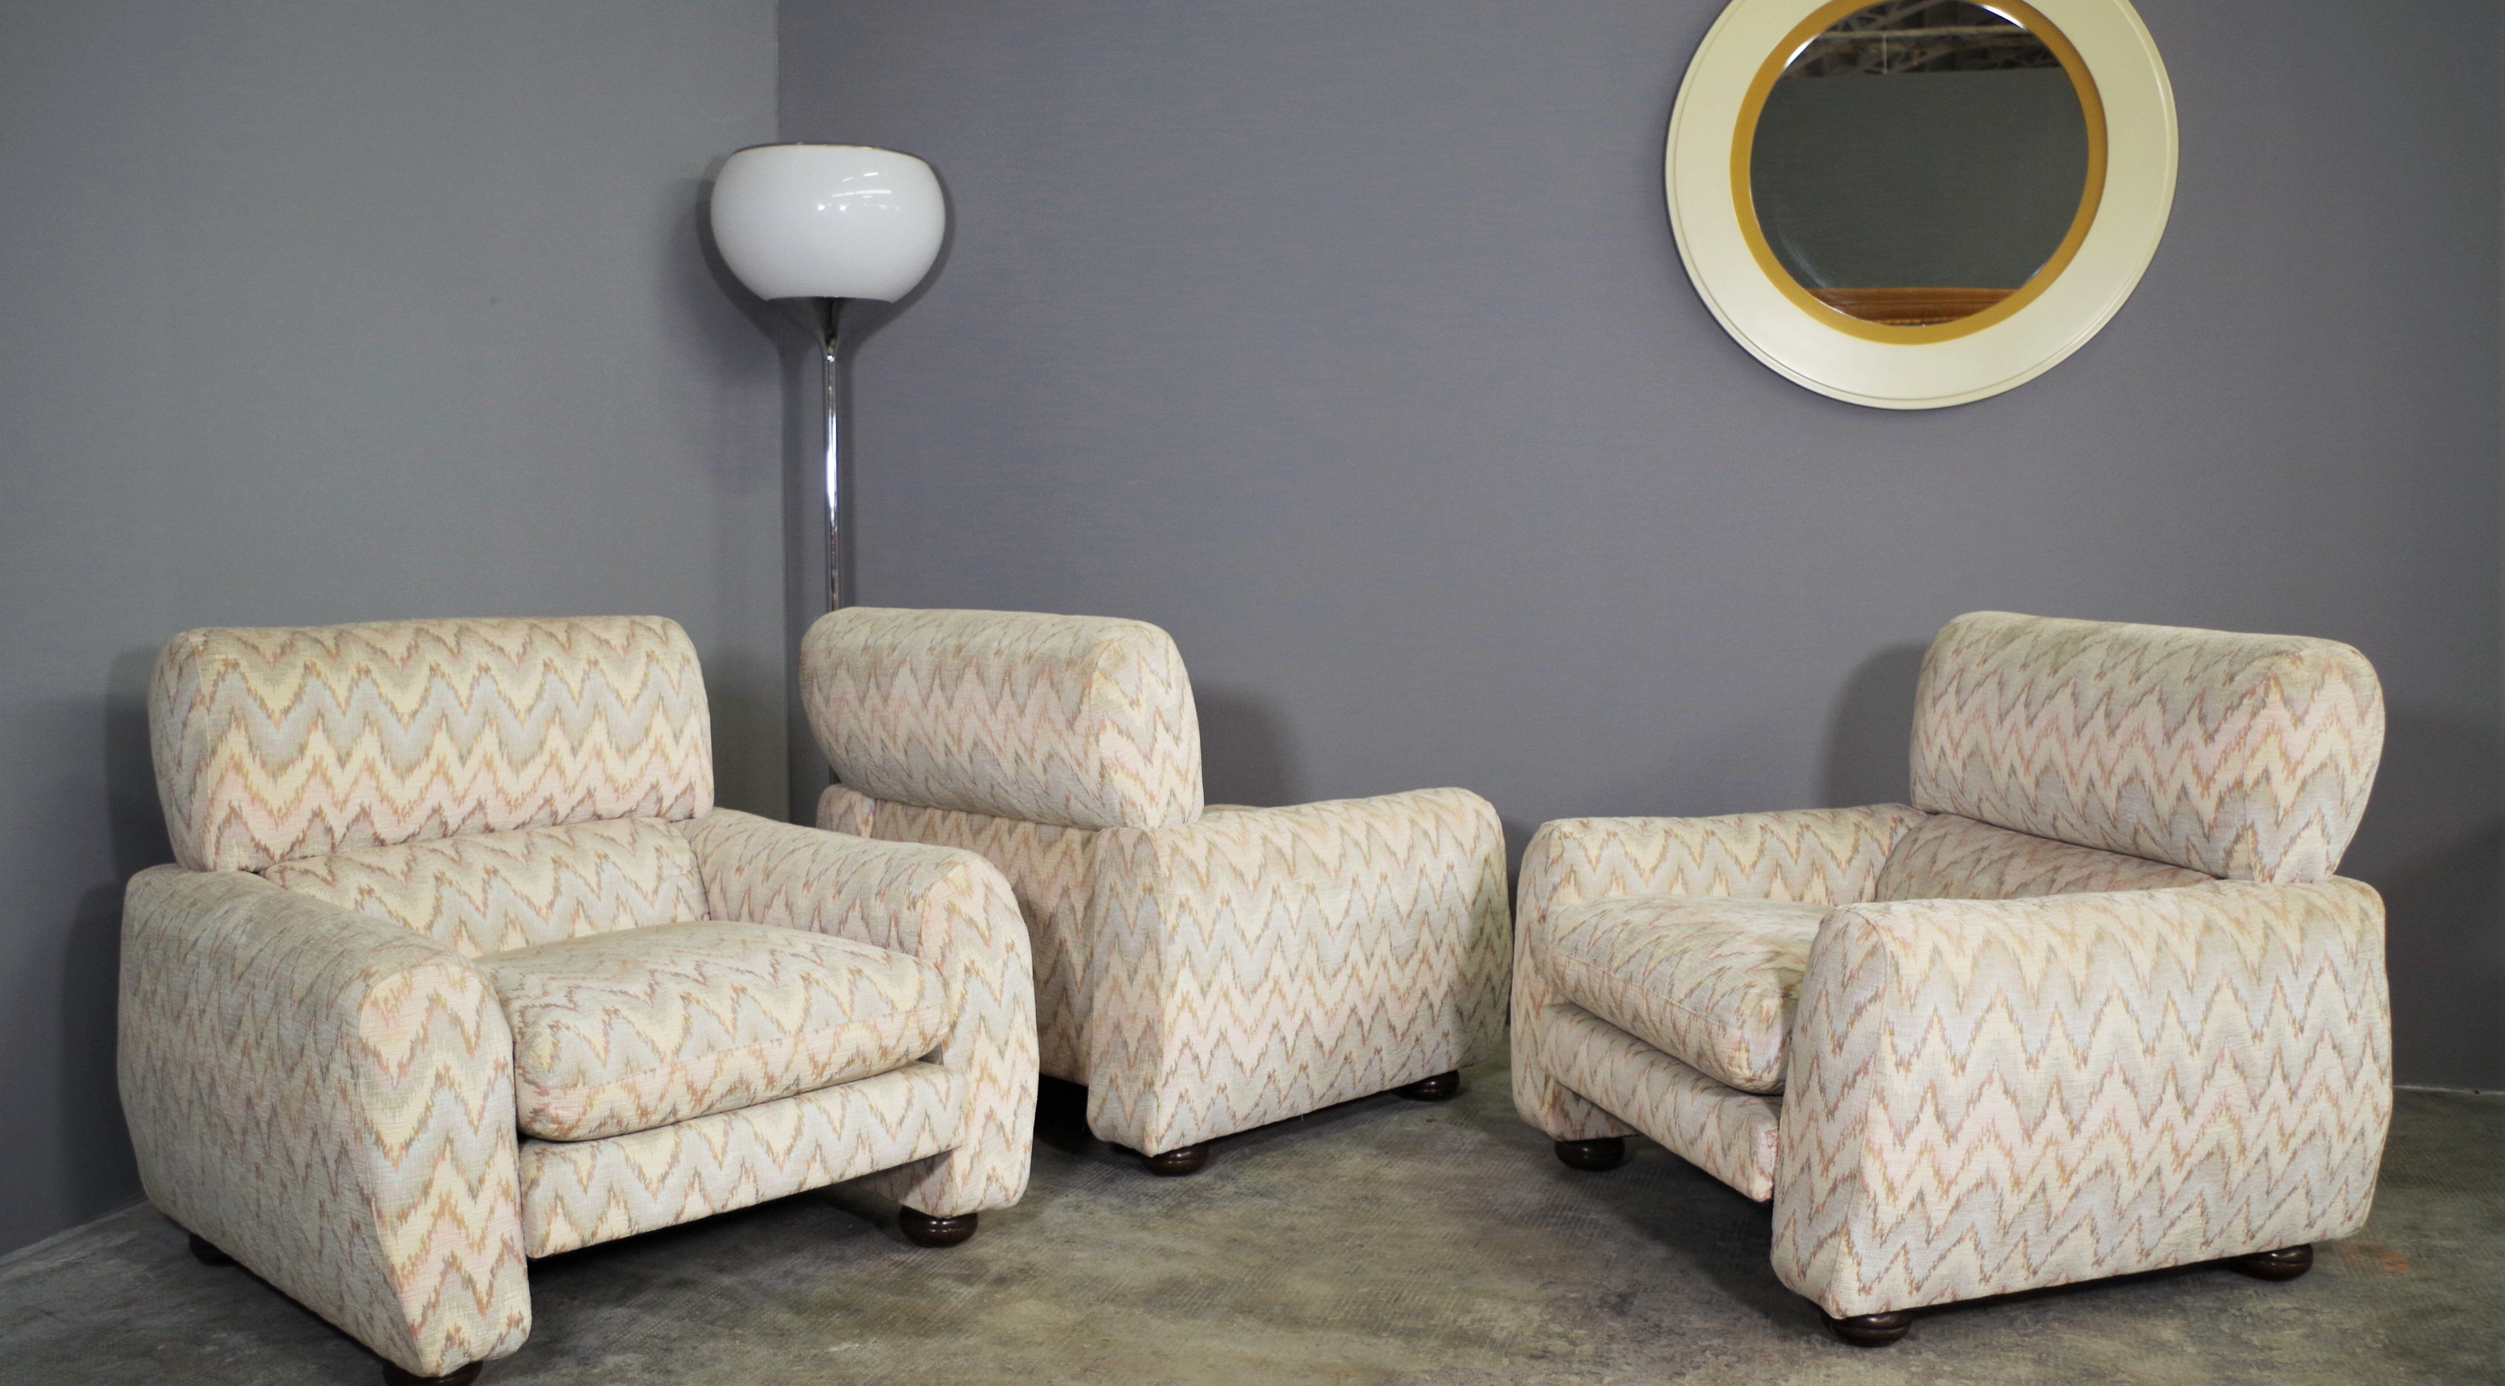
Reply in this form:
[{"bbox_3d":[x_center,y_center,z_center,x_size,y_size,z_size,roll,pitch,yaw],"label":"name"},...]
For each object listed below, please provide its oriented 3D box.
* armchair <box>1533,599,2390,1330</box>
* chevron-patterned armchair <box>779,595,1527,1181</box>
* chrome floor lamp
[{"bbox_3d":[0.912,0.310,2.559,0.864,0.813,0.843,-1,3,-19],"label":"armchair"},{"bbox_3d":[-0.171,0.274,3.155,0.843,0.813,0.864,3,5,44],"label":"chevron-patterned armchair"},{"bbox_3d":[-0.848,-0.223,3.795,0.473,1.729,0.473,1,3,15],"label":"chrome floor lamp"}]

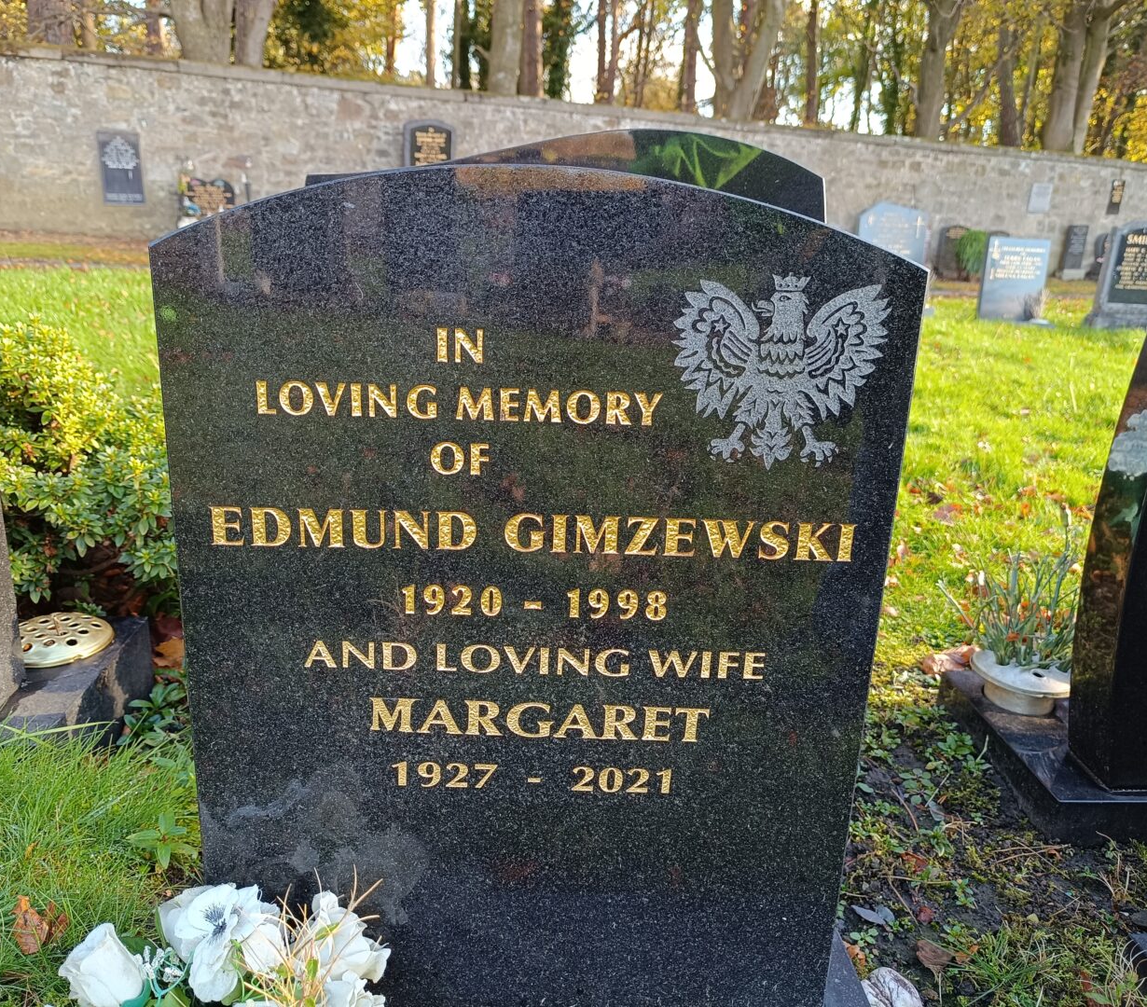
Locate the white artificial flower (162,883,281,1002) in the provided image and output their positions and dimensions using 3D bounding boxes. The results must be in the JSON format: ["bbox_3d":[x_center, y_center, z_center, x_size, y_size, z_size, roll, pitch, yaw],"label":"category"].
[{"bbox_3d":[-0.267,0.332,0.706,0.080,0.068,0.060,1,16,-5],"label":"white artificial flower"}]

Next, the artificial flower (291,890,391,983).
[{"bbox_3d":[-0.183,0.344,0.739,0.074,0.057,0.057,1,16,-5],"label":"artificial flower"}]

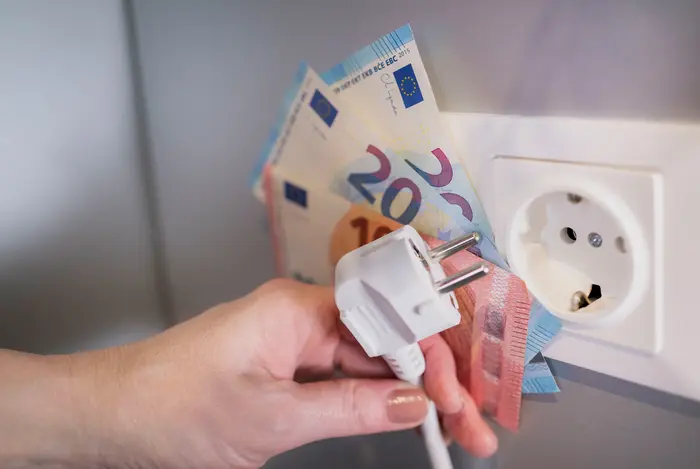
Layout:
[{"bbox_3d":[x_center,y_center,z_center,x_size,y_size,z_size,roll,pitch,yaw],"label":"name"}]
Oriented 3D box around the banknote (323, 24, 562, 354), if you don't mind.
[{"bbox_3d":[0.021,0.001,0.250,0.072,0.133,0.005,-17,10,45],"label":"banknote"}]

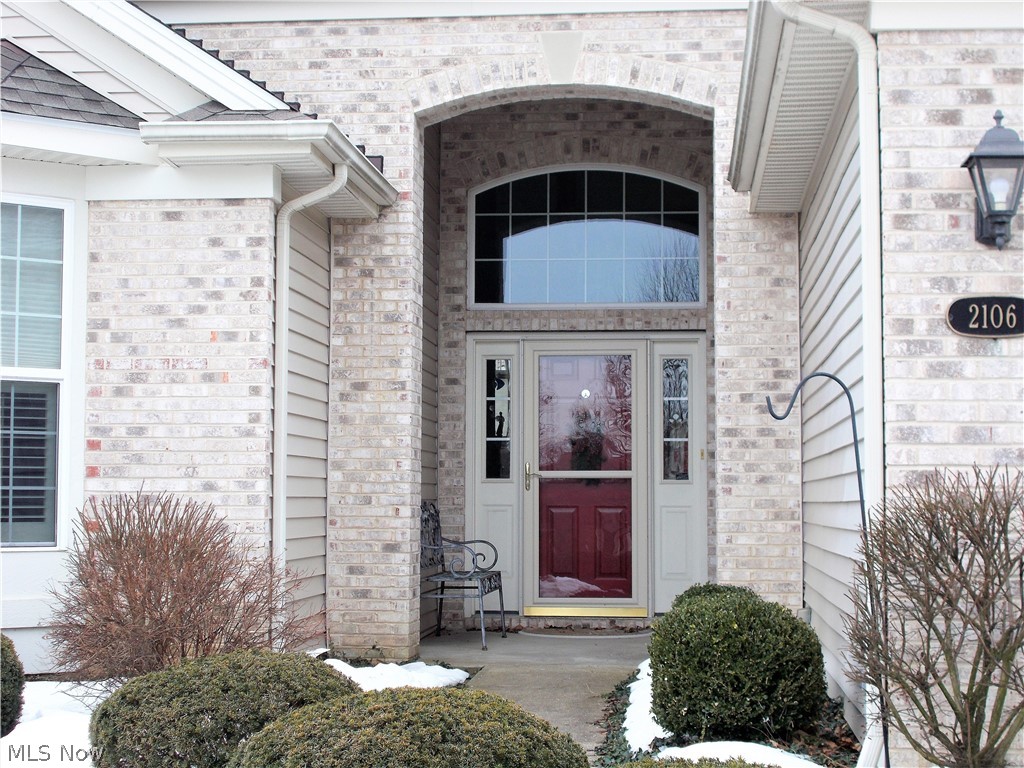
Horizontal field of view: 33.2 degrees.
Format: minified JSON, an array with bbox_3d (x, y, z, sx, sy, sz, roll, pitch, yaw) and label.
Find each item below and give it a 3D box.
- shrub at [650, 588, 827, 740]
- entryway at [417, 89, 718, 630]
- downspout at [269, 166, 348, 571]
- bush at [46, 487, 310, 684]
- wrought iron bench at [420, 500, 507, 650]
[{"bbox_3d":[0.968,1.179,7.374,0.750,0.600,0.760,0,-4,6],"label":"shrub"},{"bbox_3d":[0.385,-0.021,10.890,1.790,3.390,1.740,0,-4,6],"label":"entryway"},{"bbox_3d":[-1.017,0.123,8.673,0.370,2.480,0.090,0,-4,6],"label":"downspout"},{"bbox_3d":[-1.511,0.961,7.911,1.270,0.960,1.100,0,-4,6],"label":"bush"},{"bbox_3d":[-0.365,1.255,11.416,0.540,0.920,1.200,0,-4,6],"label":"wrought iron bench"}]

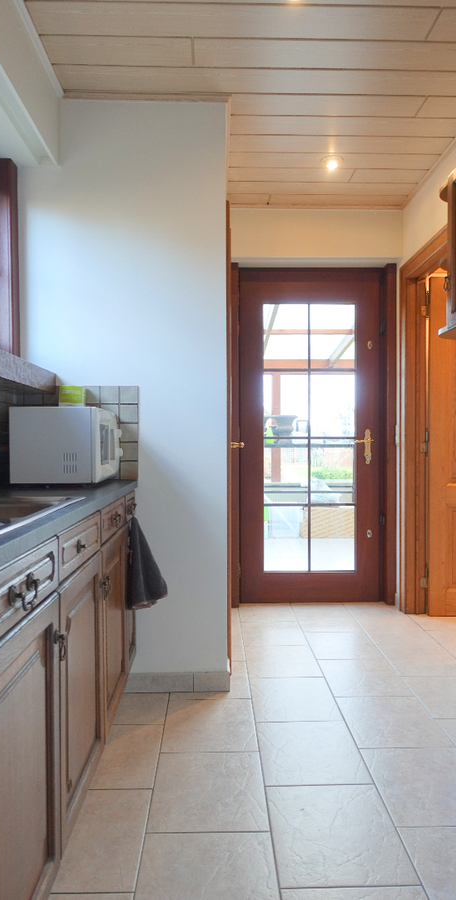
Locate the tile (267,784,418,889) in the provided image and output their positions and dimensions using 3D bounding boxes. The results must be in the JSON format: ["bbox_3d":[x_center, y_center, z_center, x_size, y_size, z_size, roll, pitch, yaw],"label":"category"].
[{"bbox_3d":[0.283,1.021,1.604,0.331,0.010,0.411,0,1,-1],"label":"tile"}]

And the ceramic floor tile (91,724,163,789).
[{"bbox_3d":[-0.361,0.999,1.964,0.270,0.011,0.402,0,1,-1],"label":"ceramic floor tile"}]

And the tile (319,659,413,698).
[{"bbox_3d":[0.583,0.989,2.606,0.326,0.011,0.402,0,1,-1],"label":"tile"}]

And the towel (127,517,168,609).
[{"bbox_3d":[-0.303,0.433,2.319,0.137,0.346,0.170,0,1,-1],"label":"towel"}]

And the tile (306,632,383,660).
[{"bbox_3d":[0.573,0.983,3.010,0.326,0.011,0.402,0,1,-1],"label":"tile"}]

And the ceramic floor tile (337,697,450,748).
[{"bbox_3d":[0.604,1.012,2.238,0.331,0.010,0.411,0,1,-1],"label":"ceramic floor tile"}]

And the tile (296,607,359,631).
[{"bbox_3d":[0.564,0.976,3.415,0.326,0.011,0.402,0,1,-1],"label":"tile"}]

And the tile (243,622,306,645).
[{"bbox_3d":[0.248,1.002,3.263,0.331,0.010,0.411,0,1,-1],"label":"tile"}]

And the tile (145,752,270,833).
[{"bbox_3d":[-0.056,1.020,1.803,0.331,0.010,0.411,0,1,-1],"label":"tile"}]

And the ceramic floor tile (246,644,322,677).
[{"bbox_3d":[0.251,0.986,2.793,0.326,0.011,0.402,0,1,-1],"label":"ceramic floor tile"}]

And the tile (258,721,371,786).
[{"bbox_3d":[0.274,1.016,2.019,0.331,0.010,0.411,0,1,-1],"label":"tile"}]

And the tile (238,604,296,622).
[{"bbox_3d":[0.232,0.973,3.602,0.326,0.011,0.402,0,1,-1],"label":"tile"}]

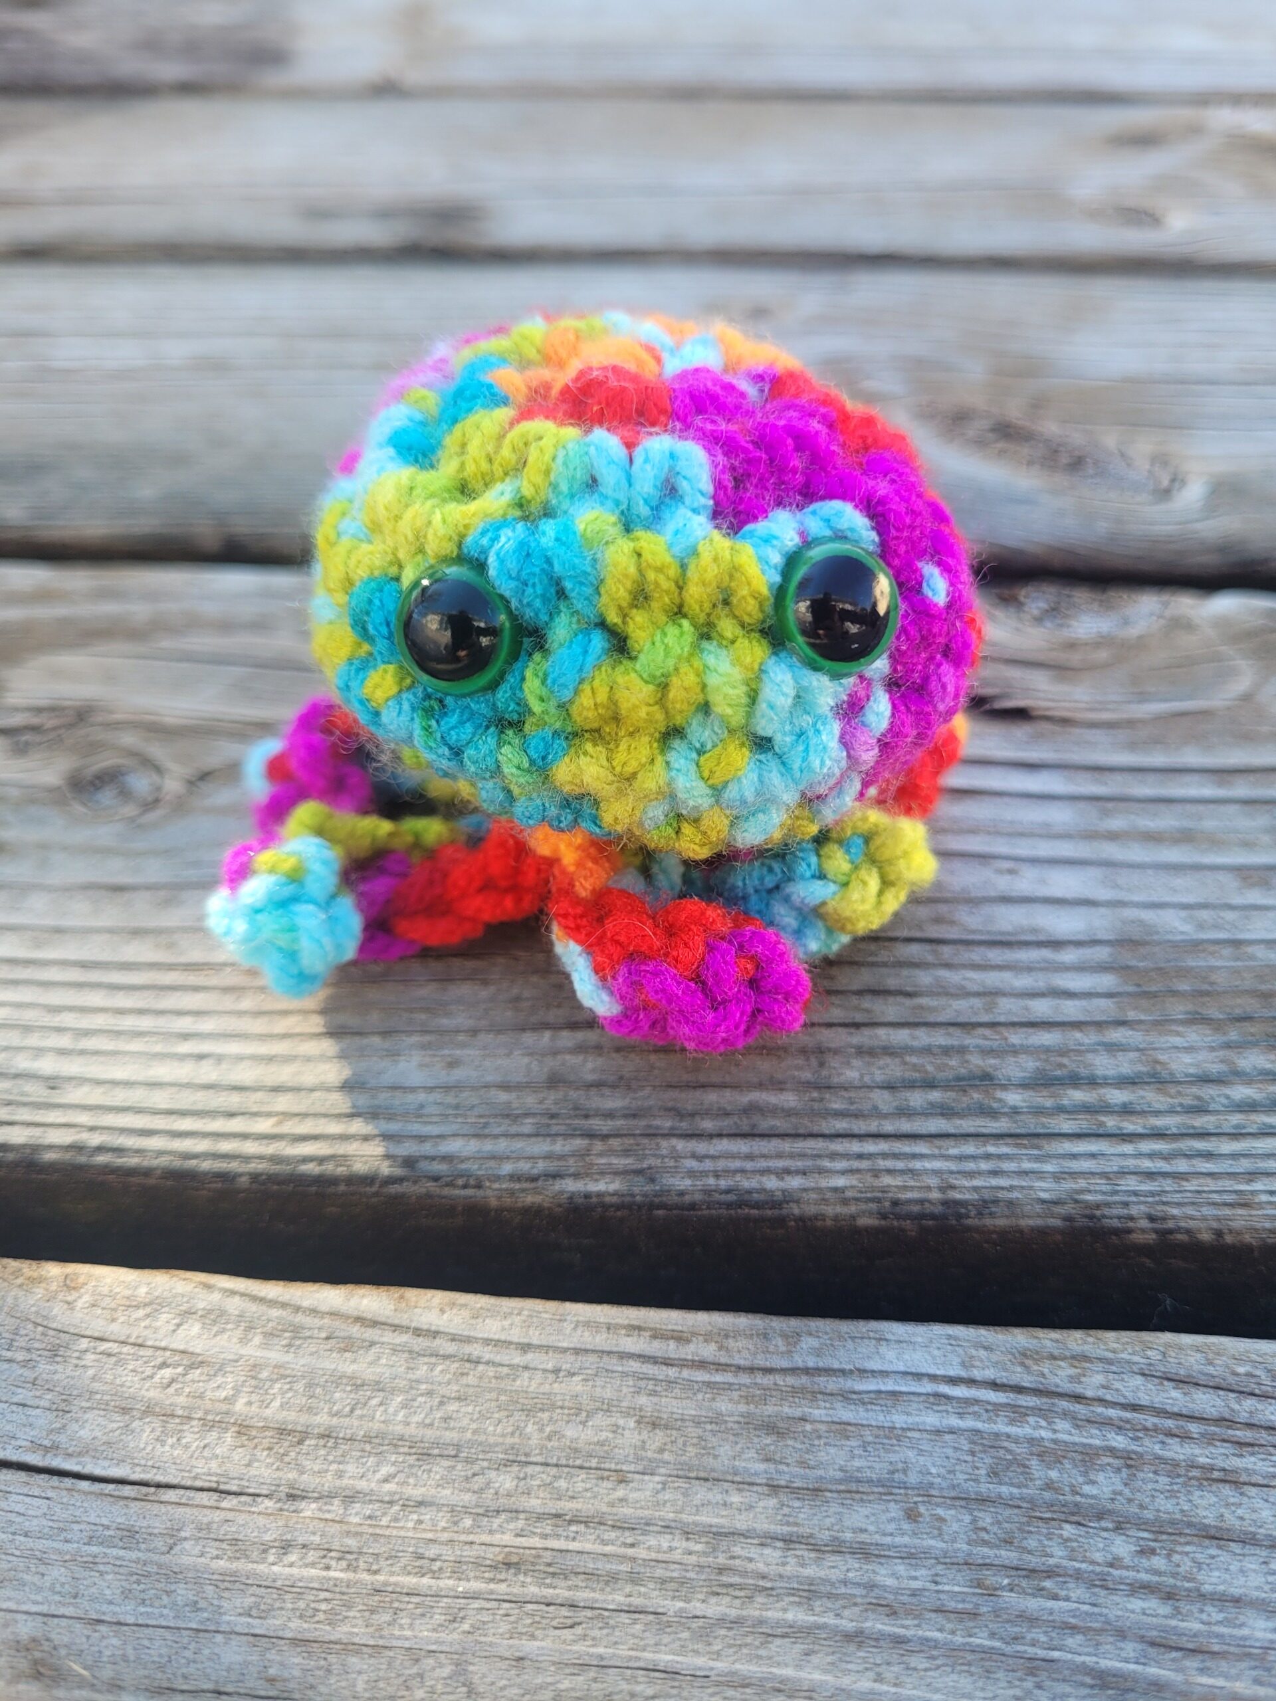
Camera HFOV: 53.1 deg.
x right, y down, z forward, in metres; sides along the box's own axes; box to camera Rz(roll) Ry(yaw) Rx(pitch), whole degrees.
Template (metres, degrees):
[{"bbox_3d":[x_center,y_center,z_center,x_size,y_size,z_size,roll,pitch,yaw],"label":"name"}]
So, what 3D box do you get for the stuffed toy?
[{"bbox_3d":[-0.005,-0.030,0.169,0.105,0.074,0.083,0,46,1],"label":"stuffed toy"}]

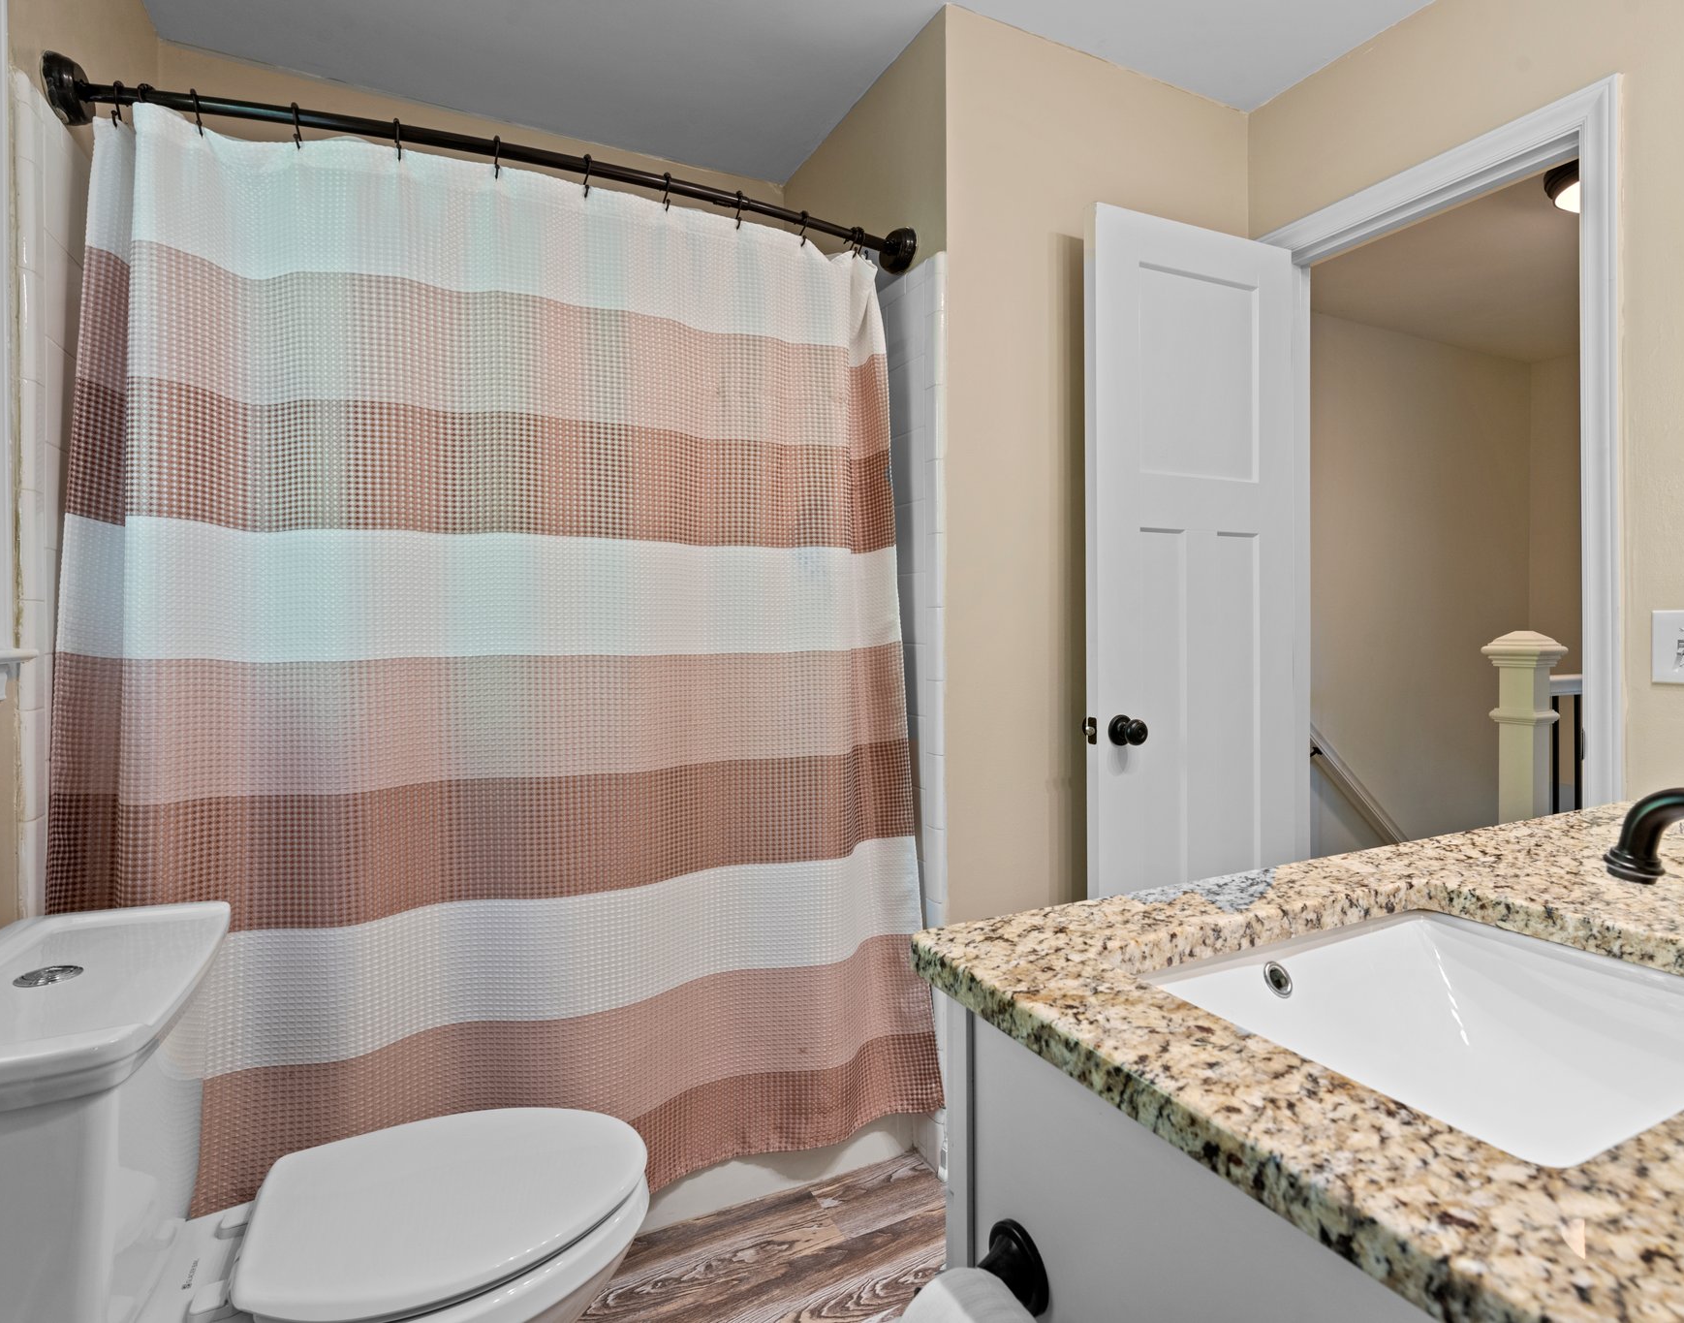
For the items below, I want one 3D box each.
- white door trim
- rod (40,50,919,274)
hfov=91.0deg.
[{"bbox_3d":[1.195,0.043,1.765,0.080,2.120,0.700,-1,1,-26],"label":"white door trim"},{"bbox_3d":[-0.515,-0.901,1.550,1.475,0.100,0.130,-3,3,-26],"label":"rod"}]

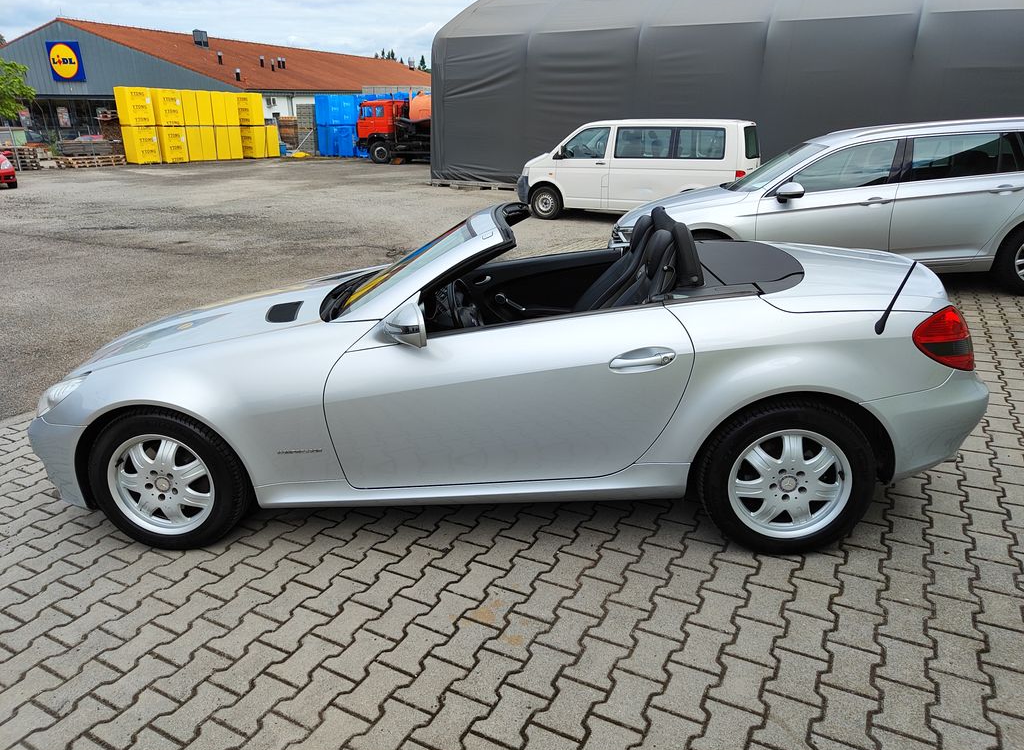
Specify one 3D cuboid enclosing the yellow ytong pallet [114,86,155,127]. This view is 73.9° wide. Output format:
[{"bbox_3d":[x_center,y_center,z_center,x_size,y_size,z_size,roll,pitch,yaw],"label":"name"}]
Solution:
[{"bbox_3d":[-17.090,-12.160,30.870,0.780,1.600,1.200,9,22,26],"label":"yellow ytong pallet"}]

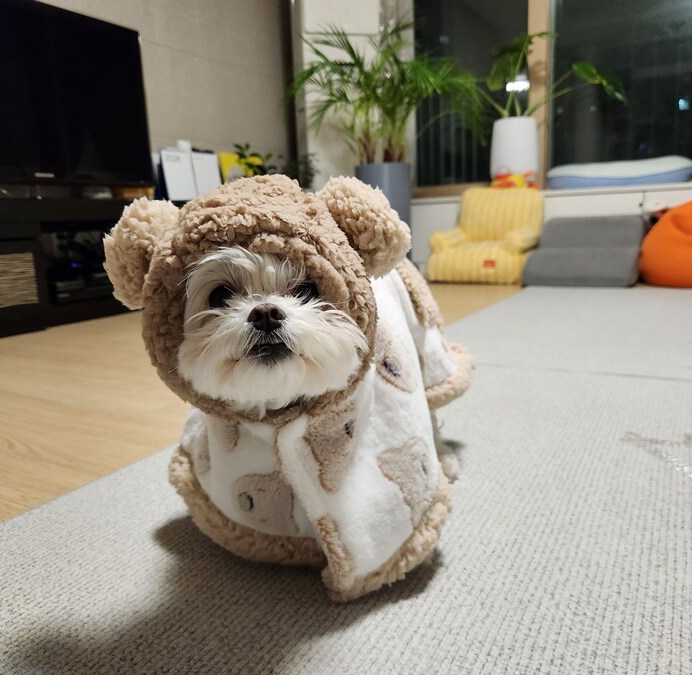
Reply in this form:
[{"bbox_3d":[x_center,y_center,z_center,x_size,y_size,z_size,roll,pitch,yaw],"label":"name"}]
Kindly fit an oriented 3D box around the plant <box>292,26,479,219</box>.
[{"bbox_3d":[0.245,-1.054,3.459,1.020,1.398,0.880,3,12,30],"label":"plant"}]

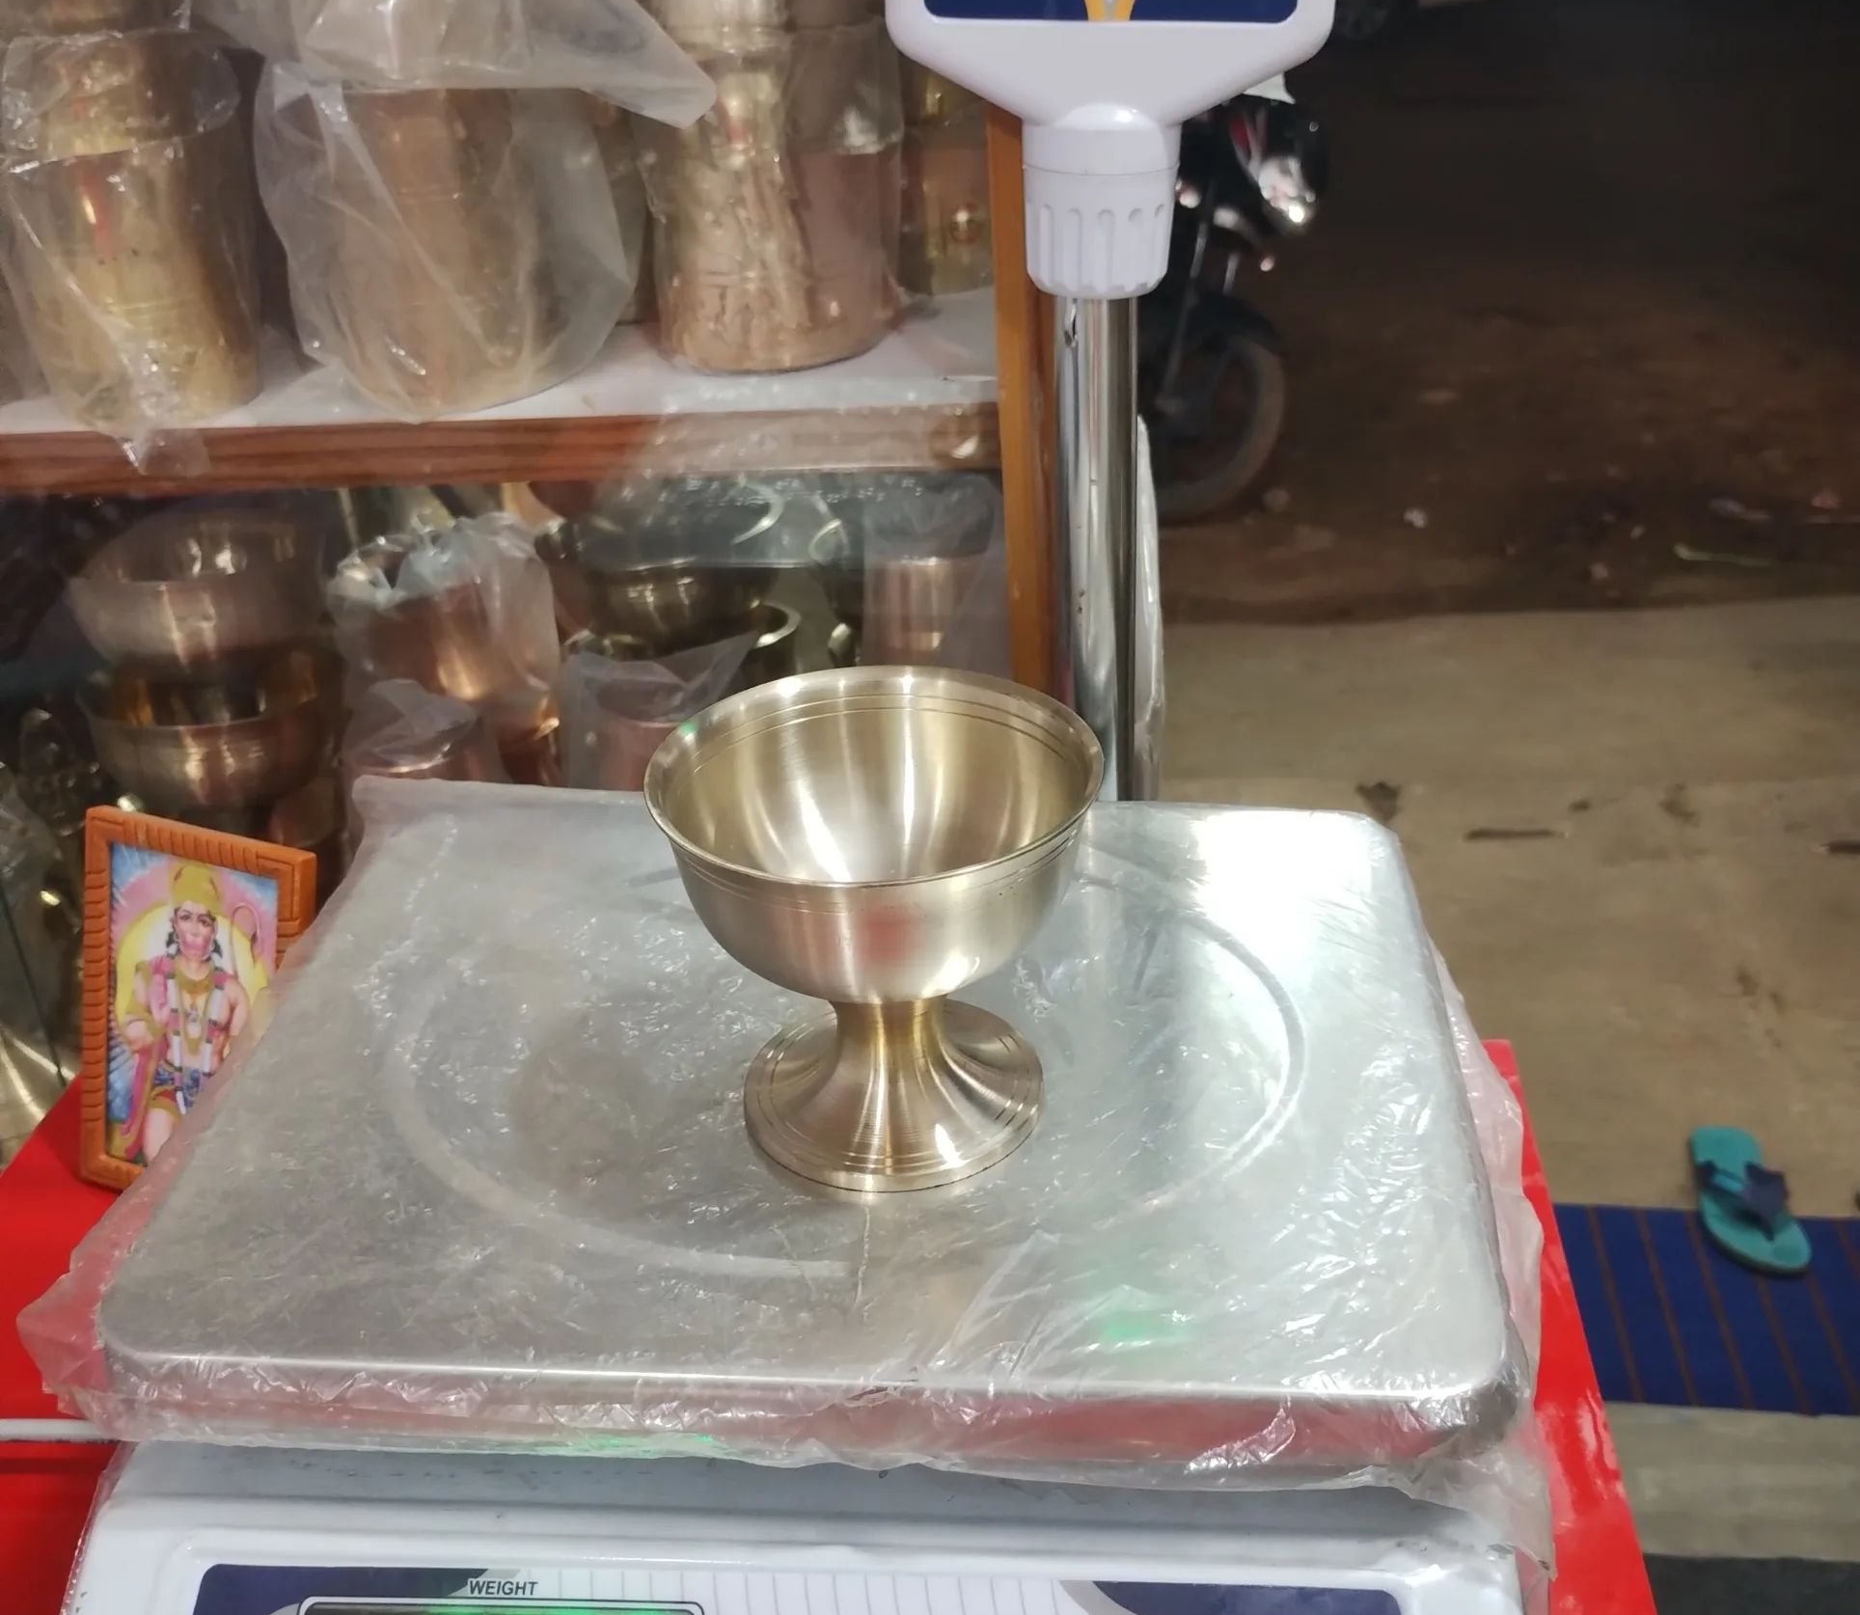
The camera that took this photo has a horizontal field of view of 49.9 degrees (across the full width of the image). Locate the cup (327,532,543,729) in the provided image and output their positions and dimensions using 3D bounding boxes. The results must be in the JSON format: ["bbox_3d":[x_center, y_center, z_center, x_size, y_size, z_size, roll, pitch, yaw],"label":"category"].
[{"bbox_3d":[-0.230,-0.079,0.938,0.094,0.088,0.094,-2,30,1],"label":"cup"}]

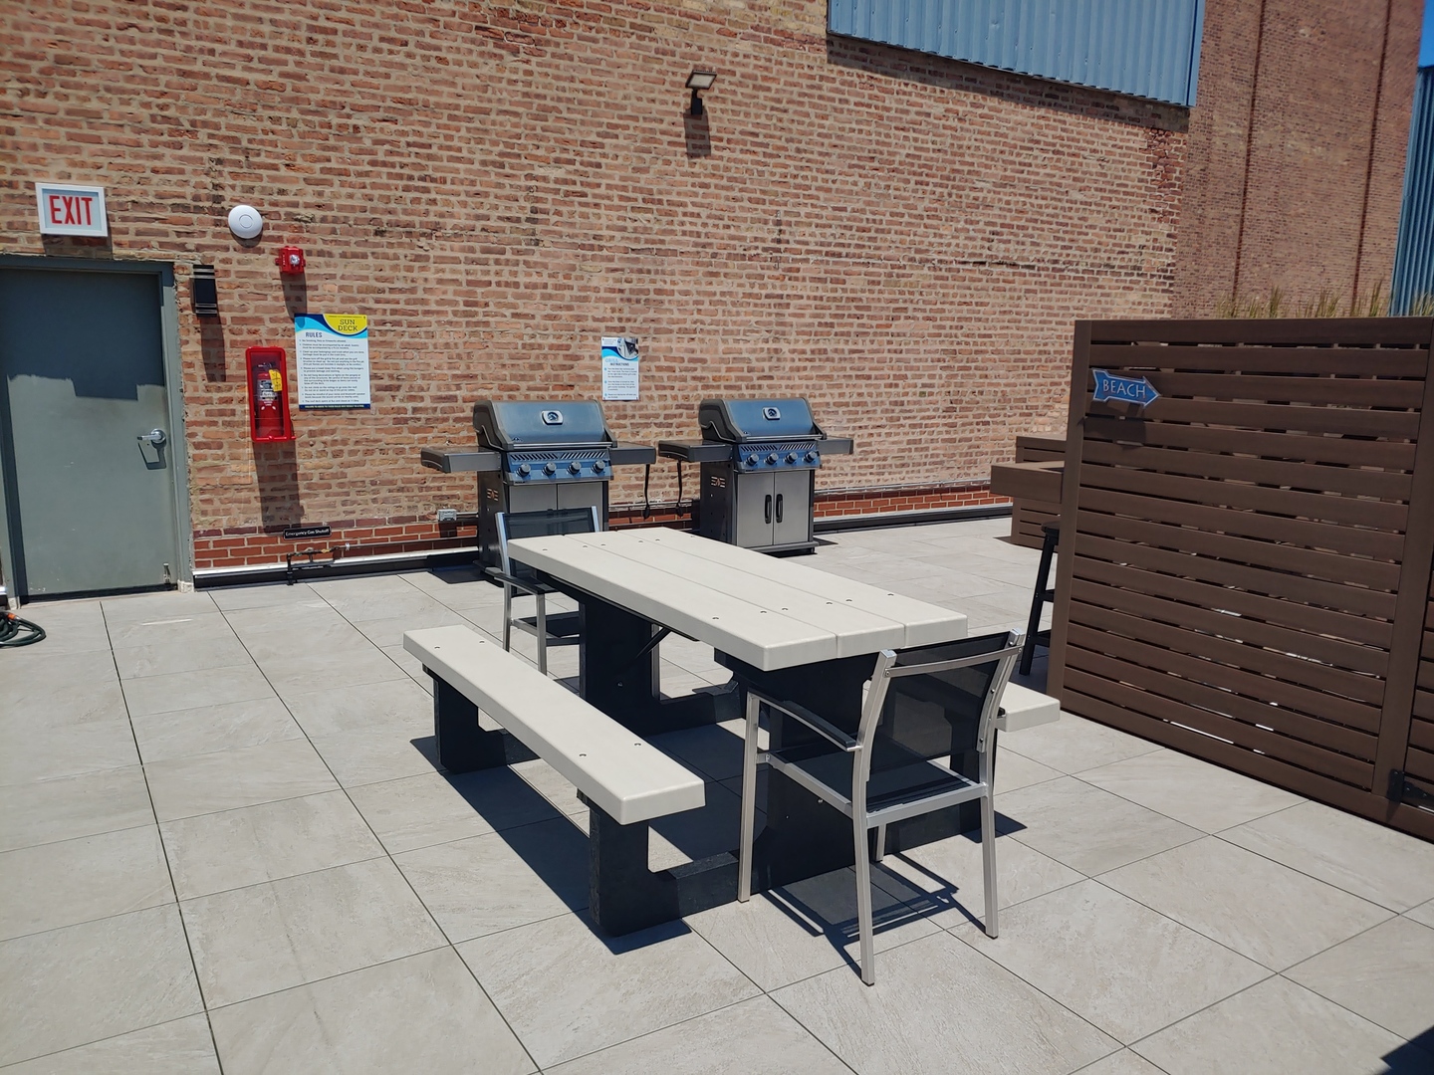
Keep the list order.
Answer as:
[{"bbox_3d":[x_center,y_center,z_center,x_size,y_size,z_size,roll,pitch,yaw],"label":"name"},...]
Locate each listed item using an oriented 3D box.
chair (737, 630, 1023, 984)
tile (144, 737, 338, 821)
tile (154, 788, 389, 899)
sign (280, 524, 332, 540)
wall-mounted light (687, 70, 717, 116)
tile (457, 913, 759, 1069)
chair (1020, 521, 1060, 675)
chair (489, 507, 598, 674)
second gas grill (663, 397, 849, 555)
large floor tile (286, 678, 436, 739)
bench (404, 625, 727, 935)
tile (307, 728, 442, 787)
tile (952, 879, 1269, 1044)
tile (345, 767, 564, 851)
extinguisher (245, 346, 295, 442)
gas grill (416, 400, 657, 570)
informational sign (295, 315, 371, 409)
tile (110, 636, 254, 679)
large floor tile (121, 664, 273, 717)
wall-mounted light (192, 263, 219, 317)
[{"bbox_3d":[0.443,0.645,2.849,0.560,0.875,0.570,-4,11,-32],"label":"chair"},{"bbox_3d":[-1.772,0.903,3.858,0.600,0.024,0.600,-4,11,-33],"label":"tile"},{"bbox_3d":[-1.483,1.015,3.446,0.605,0.020,0.605,-5,11,-32],"label":"tile"},{"bbox_3d":[-2.739,-0.028,6.926,0.292,0.074,0.010,-4,11,-31],"label":"sign"},{"bbox_3d":[-0.125,-3.534,8.240,0.240,0.320,0.200,-5,11,-33],"label":"wall-mounted light"},{"bbox_3d":[-0.302,1.160,2.767,0.605,0.020,0.605,-5,11,-32],"label":"tile"},{"bbox_3d":[1.900,0.345,5.212,0.440,0.750,0.440,-5,11,-31],"label":"chair"},{"bbox_3d":[-0.636,0.354,4.587,0.560,0.870,0.620,-5,11,-32],"label":"chair"},{"bbox_3d":[0.329,-0.501,8.362,1.470,1.210,0.660,-5,11,-32],"label":"second gas grill"},{"bbox_3d":[-1.580,0.767,4.657,0.600,0.024,0.600,-4,11,-33],"label":"large floor tile"},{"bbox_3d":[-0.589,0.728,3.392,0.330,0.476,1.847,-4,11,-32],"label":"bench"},{"bbox_3d":[-1.250,0.850,4.136,0.605,0.020,0.605,-4,11,-33],"label":"tile"},{"bbox_3d":[1.053,1.131,2.805,0.600,0.024,0.600,-5,11,-30],"label":"tile"},{"bbox_3d":[-0.937,0.953,3.683,0.600,0.024,0.600,-4,11,-33],"label":"tile"},{"bbox_3d":[-2.858,-0.910,6.587,0.240,0.590,0.200,-4,11,-31],"label":"extinguisher"},{"bbox_3d":[-1.242,-0.359,7.443,1.470,1.210,0.660,-5,11,-32],"label":"gas grill"},{"bbox_3d":[-2.595,-1.190,7.004,0.470,0.630,0.010,-5,11,-33],"label":"informational sign"},{"bbox_3d":[-2.738,0.624,5.317,0.600,0.024,0.600,-4,11,-33],"label":"tile"},{"bbox_3d":[-2.461,0.727,4.920,0.605,0.020,0.605,-5,11,-32],"label":"large floor tile"},{"bbox_3d":[-3.192,-1.540,6.457,0.122,0.310,0.130,-5,11,-32],"label":"wall-mounted light"}]

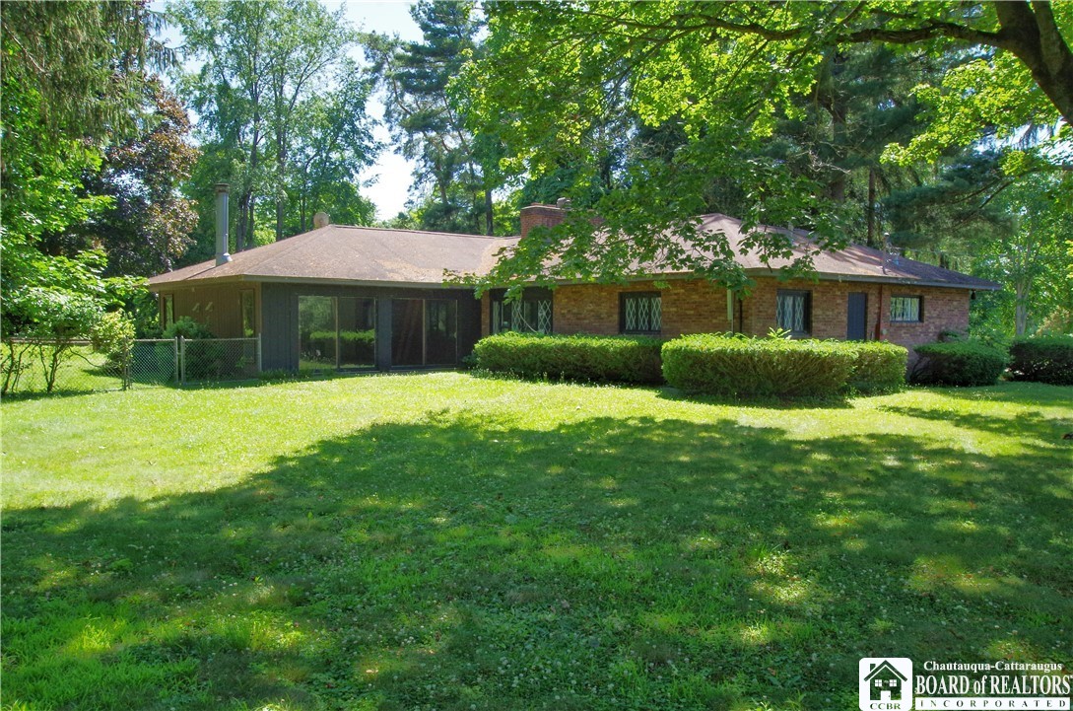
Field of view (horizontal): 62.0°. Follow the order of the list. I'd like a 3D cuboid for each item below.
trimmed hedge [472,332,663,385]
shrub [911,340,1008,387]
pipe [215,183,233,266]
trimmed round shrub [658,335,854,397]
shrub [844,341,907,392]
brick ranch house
[{"bbox_3d":[0.886,0.026,23.867,1.350,1.200,7.100,-1,3,-38],"label":"trimmed hedge"},{"bbox_3d":[11.192,0.202,23.741,2.200,1.120,2.000,-1,3,-38],"label":"shrub"},{"bbox_3d":[-10.414,-4.317,29.629,0.460,2.671,0.460,-1,3,-38],"label":"pipe"},{"bbox_3d":[4.863,0.206,19.497,4.100,1.220,1.900,1,2,7],"label":"trimmed round shrub"},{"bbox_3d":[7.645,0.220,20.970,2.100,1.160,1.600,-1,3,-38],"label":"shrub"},{"bbox_3d":[0.278,-2.426,28.461,18.816,5.850,19.794,-1,3,-38],"label":"brick ranch house"}]

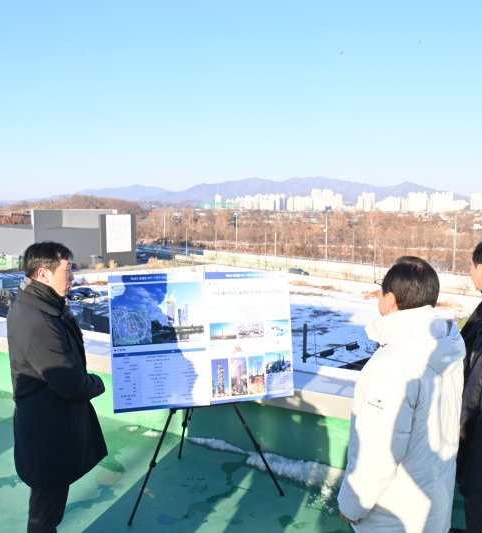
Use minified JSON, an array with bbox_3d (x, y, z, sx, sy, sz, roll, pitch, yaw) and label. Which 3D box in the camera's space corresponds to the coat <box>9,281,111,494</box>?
[{"bbox_3d":[-0.855,0.500,2.450,0.450,0.910,0.520,-2,7,-18],"label":"coat"}]

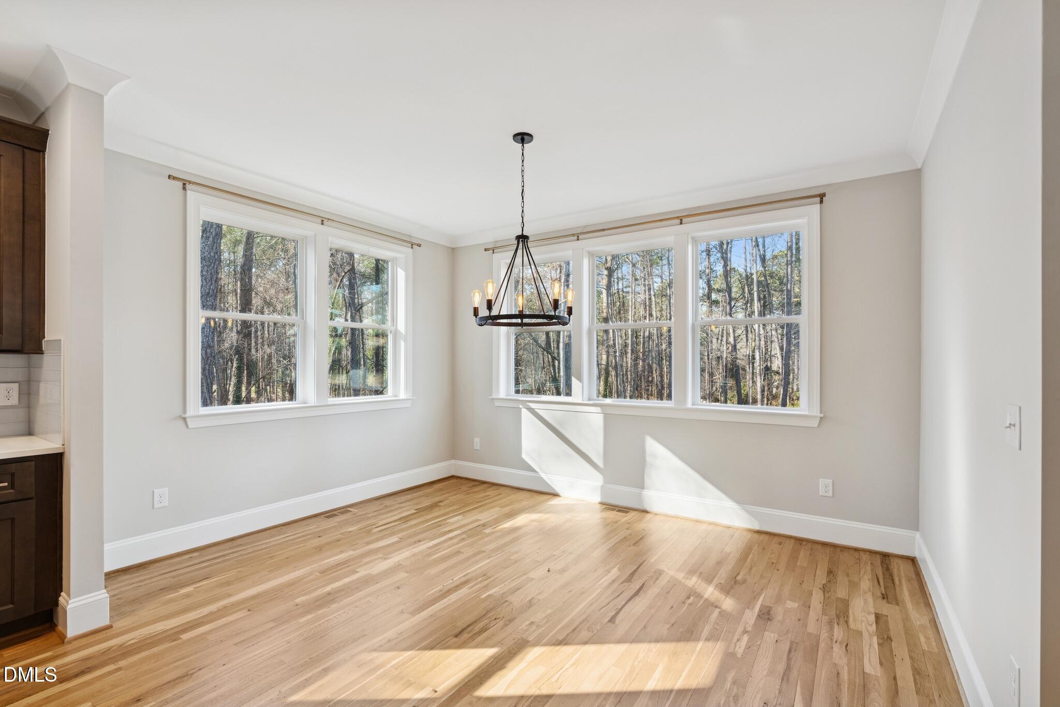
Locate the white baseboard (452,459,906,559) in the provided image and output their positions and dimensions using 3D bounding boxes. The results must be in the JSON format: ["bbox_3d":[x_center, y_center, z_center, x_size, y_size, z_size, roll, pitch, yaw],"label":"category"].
[{"bbox_3d":[0.833,1.279,4.209,4.126,0.183,0.018,0,-1,34],"label":"white baseboard"}]

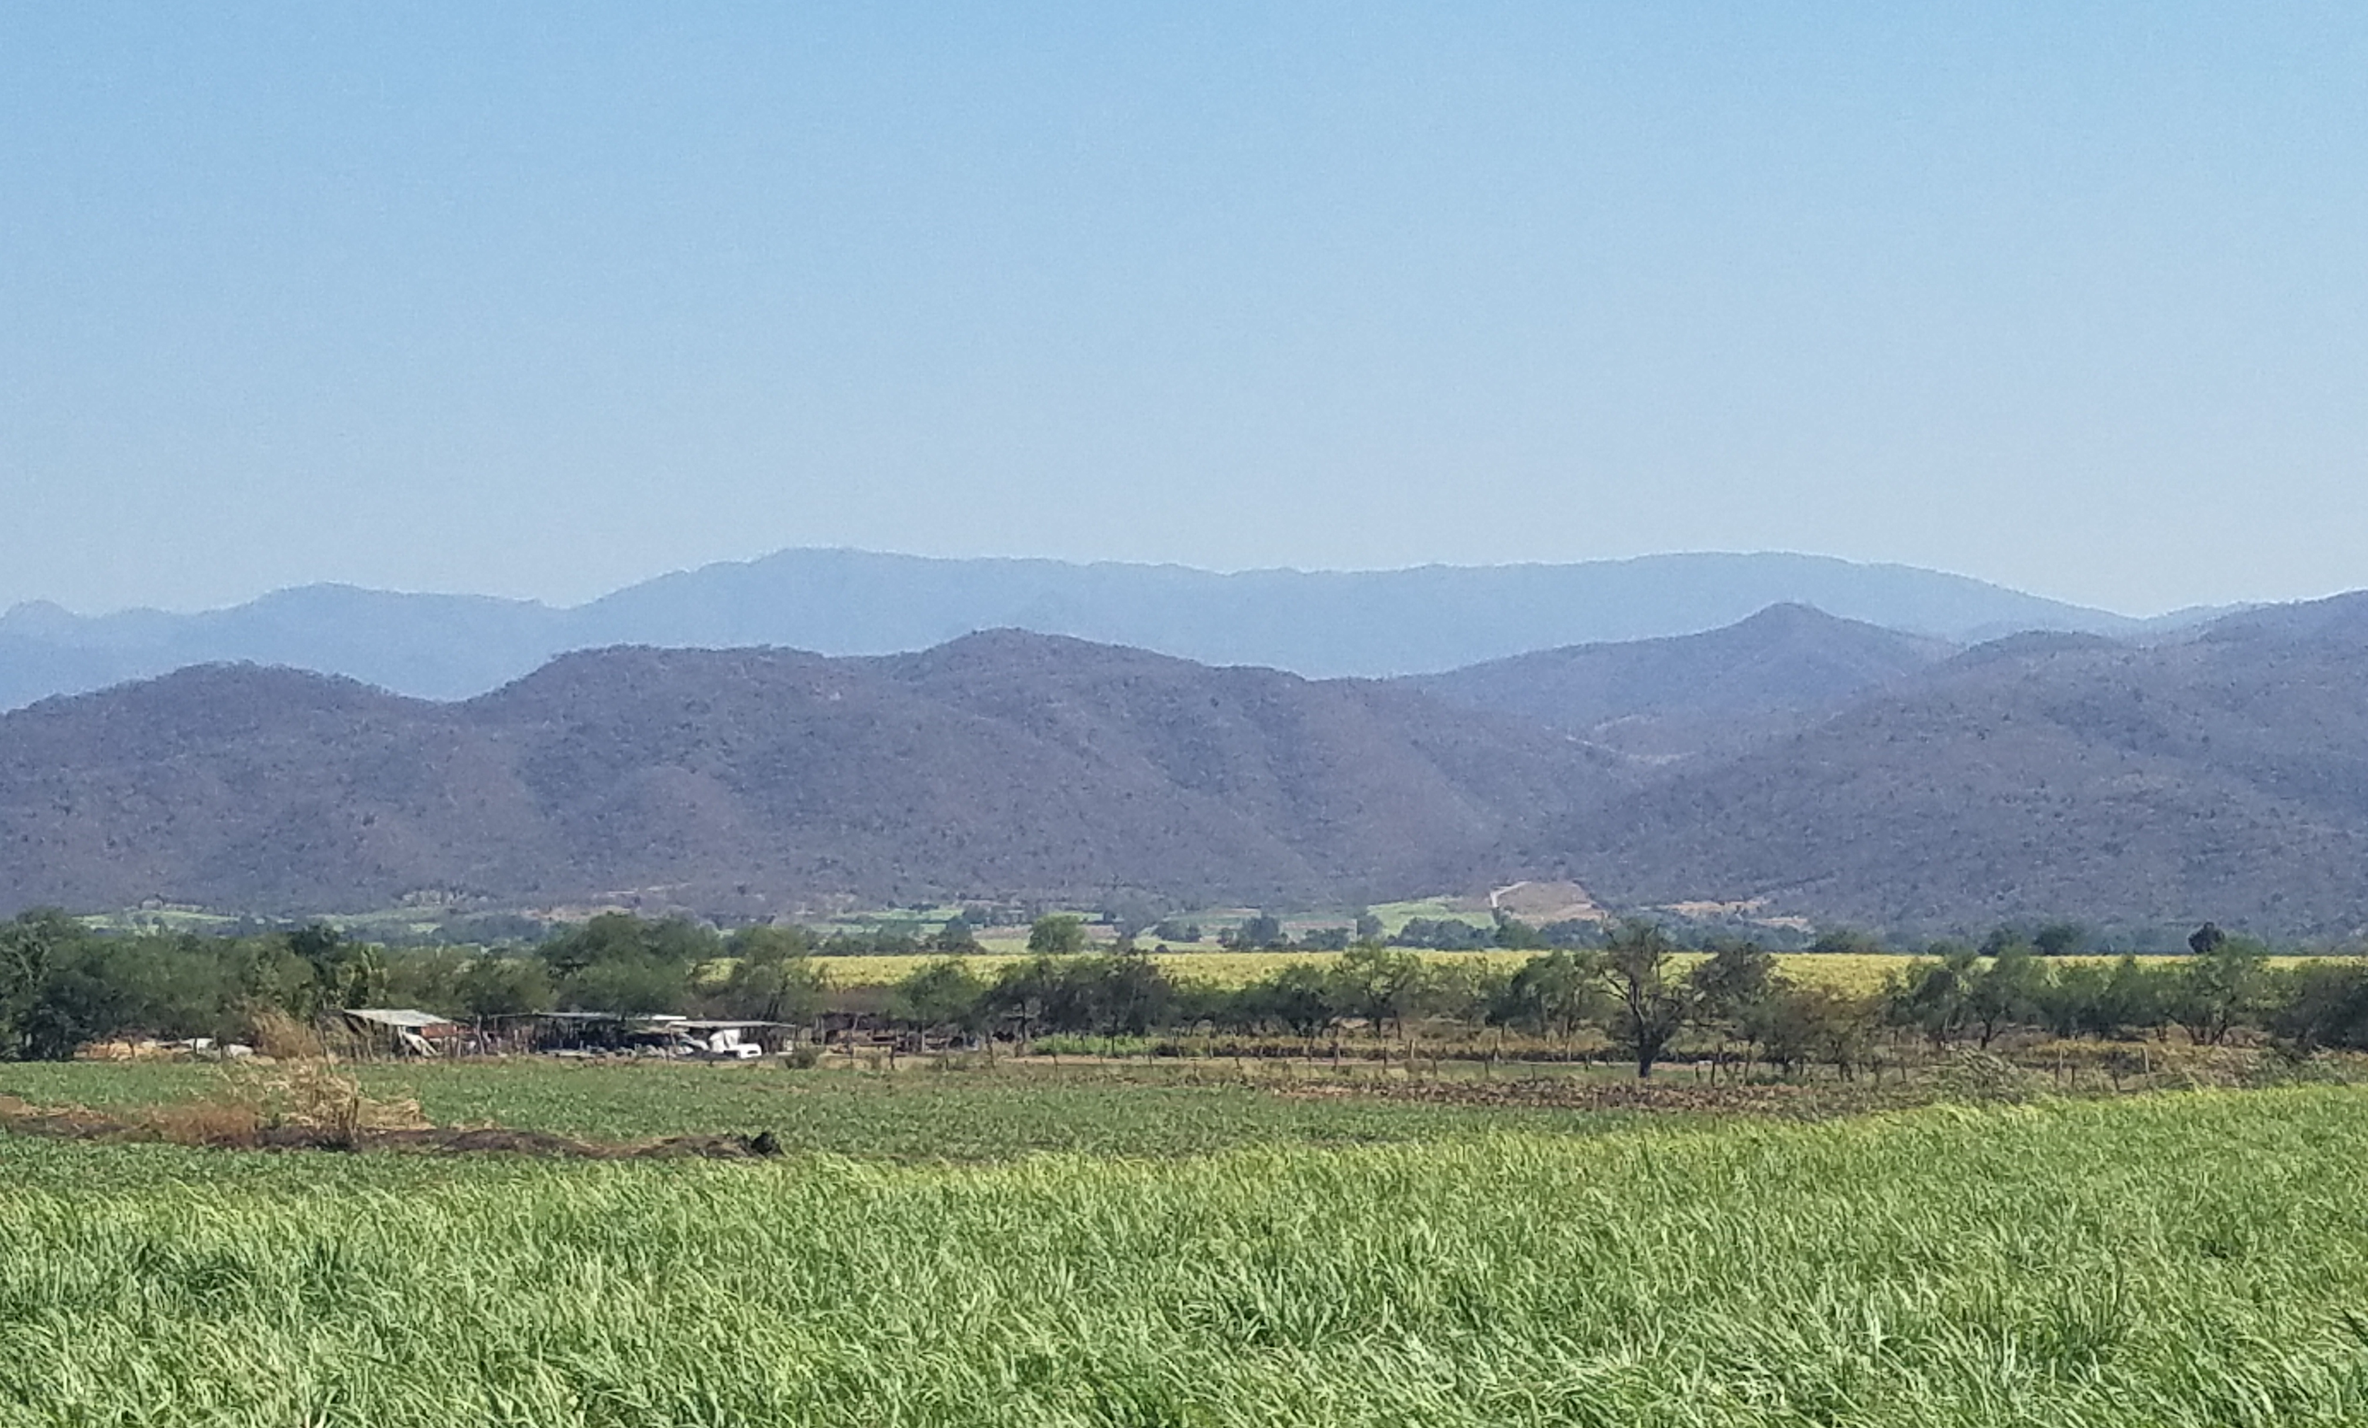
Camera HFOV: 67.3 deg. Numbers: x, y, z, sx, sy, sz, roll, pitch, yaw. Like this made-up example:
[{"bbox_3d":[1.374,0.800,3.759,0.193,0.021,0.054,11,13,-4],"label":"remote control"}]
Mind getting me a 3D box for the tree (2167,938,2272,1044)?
[{"bbox_3d":[62.440,16.860,107.000,6.150,6.390,5.850,0,-6,0],"label":"tree"}]

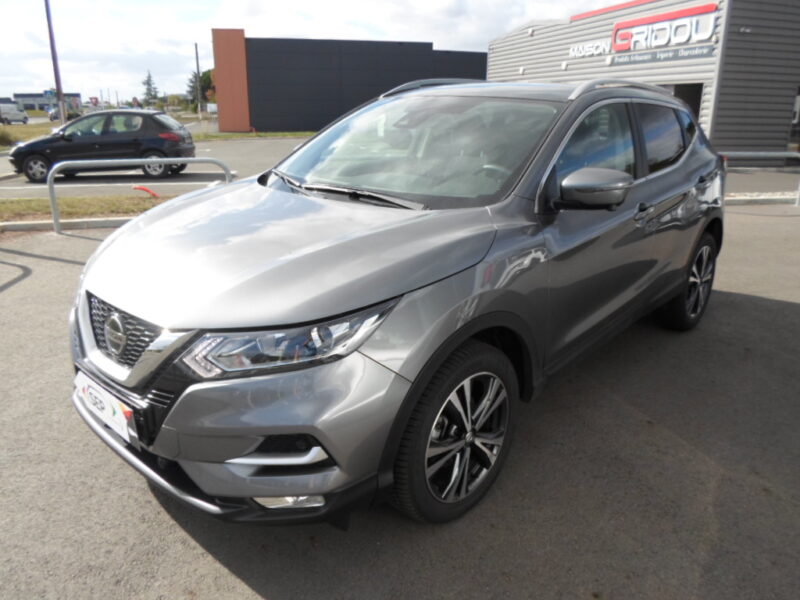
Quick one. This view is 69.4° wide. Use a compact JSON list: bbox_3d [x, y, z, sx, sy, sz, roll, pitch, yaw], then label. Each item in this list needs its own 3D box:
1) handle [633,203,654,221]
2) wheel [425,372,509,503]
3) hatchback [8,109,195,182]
[{"bbox_3d":[1.240,-0.451,2.928,0.050,0.050,0.190,17,25,40],"label":"handle"},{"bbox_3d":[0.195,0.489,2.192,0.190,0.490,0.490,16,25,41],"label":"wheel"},{"bbox_3d":[-6.734,-3.540,13.177,3.835,1.430,1.670,-2,19,-5],"label":"hatchback"}]

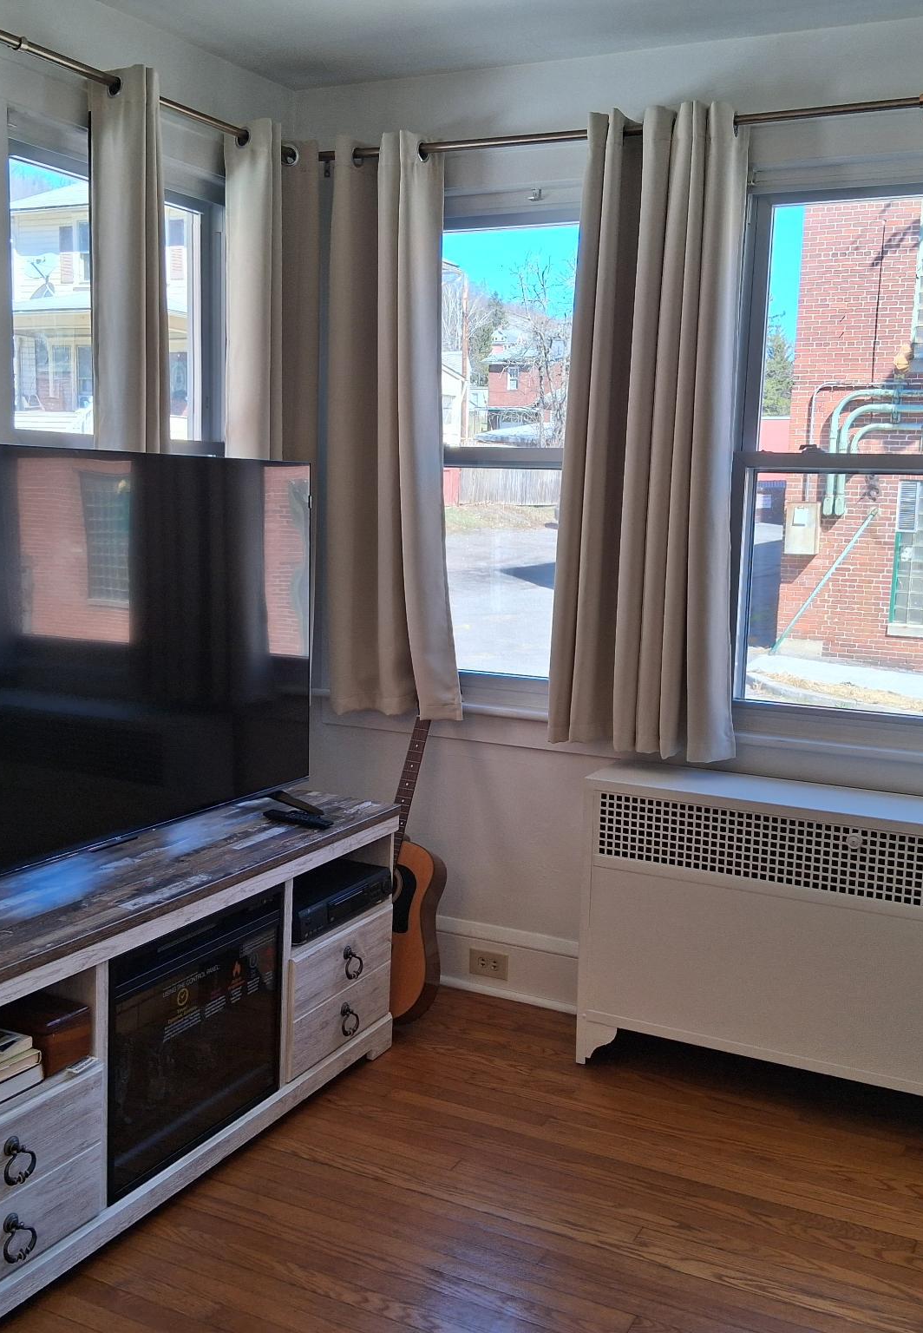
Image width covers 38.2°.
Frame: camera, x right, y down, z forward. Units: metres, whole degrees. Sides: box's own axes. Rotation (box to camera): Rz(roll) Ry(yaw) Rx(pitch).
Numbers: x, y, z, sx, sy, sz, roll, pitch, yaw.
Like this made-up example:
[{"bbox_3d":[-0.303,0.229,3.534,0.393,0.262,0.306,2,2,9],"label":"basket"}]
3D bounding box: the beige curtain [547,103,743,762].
[{"bbox_3d":[0.486,-0.589,3.421,0.490,1.630,0.125,5,8,27],"label":"beige curtain"}]

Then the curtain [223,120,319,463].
[{"bbox_3d":[-0.546,-0.673,3.777,0.130,1.640,0.380,5,8,27],"label":"curtain"}]

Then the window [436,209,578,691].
[{"bbox_3d":[0.184,-0.570,3.747,0.900,1.400,0.100,5,8,27],"label":"window"}]

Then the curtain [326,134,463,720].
[{"bbox_3d":[-0.193,-0.656,3.761,0.450,1.620,0.125,5,8,27],"label":"curtain"}]

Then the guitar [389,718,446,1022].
[{"bbox_3d":[-0.165,0.485,3.840,0.400,1.040,0.125,7,-11,27],"label":"guitar"}]

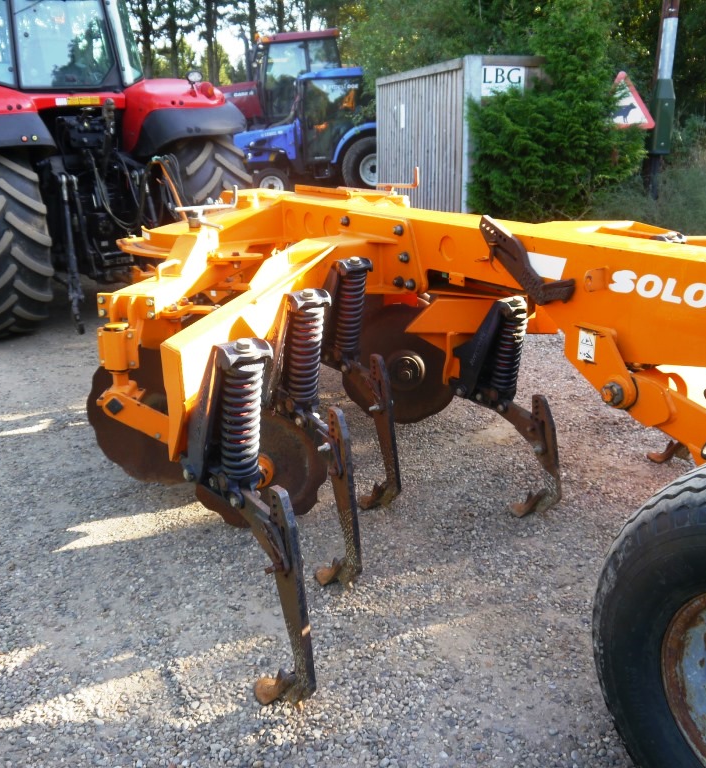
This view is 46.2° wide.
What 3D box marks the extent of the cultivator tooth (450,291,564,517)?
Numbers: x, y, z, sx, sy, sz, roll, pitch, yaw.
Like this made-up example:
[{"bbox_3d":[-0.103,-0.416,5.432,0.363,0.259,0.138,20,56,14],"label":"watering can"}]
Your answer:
[{"bbox_3d":[0.652,0.064,3.454,0.180,0.920,0.630,-15,23,-36],"label":"cultivator tooth"}]

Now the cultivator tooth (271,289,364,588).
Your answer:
[{"bbox_3d":[-0.145,0.170,2.953,0.180,1.070,0.640,-15,23,-36],"label":"cultivator tooth"}]

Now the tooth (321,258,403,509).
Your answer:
[{"bbox_3d":[0.024,-0.025,3.513,0.180,1.070,0.640,-15,23,-36],"label":"tooth"}]

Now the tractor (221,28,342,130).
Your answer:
[{"bbox_3d":[-2.071,-5.800,17.662,4.600,2.900,2.250,-2,19,-4],"label":"tractor"}]

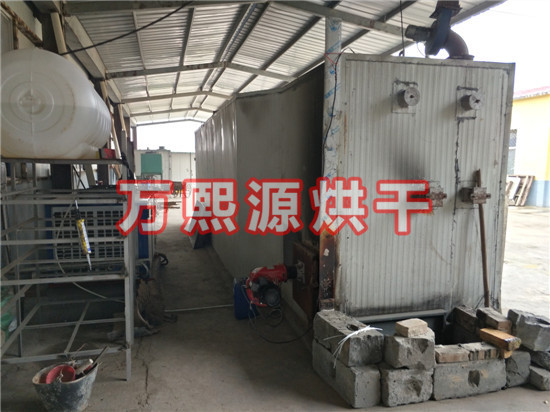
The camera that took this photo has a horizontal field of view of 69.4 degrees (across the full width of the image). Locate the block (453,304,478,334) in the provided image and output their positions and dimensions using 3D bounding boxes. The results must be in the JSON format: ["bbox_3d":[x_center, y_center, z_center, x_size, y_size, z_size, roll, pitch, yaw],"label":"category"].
[{"bbox_3d":[1.600,0.932,3.247,0.090,0.115,0.245,0,4,-14],"label":"block"}]

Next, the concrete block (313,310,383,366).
[{"bbox_3d":[0.448,0.830,2.539,0.213,0.170,0.465,-1,6,-23],"label":"concrete block"}]

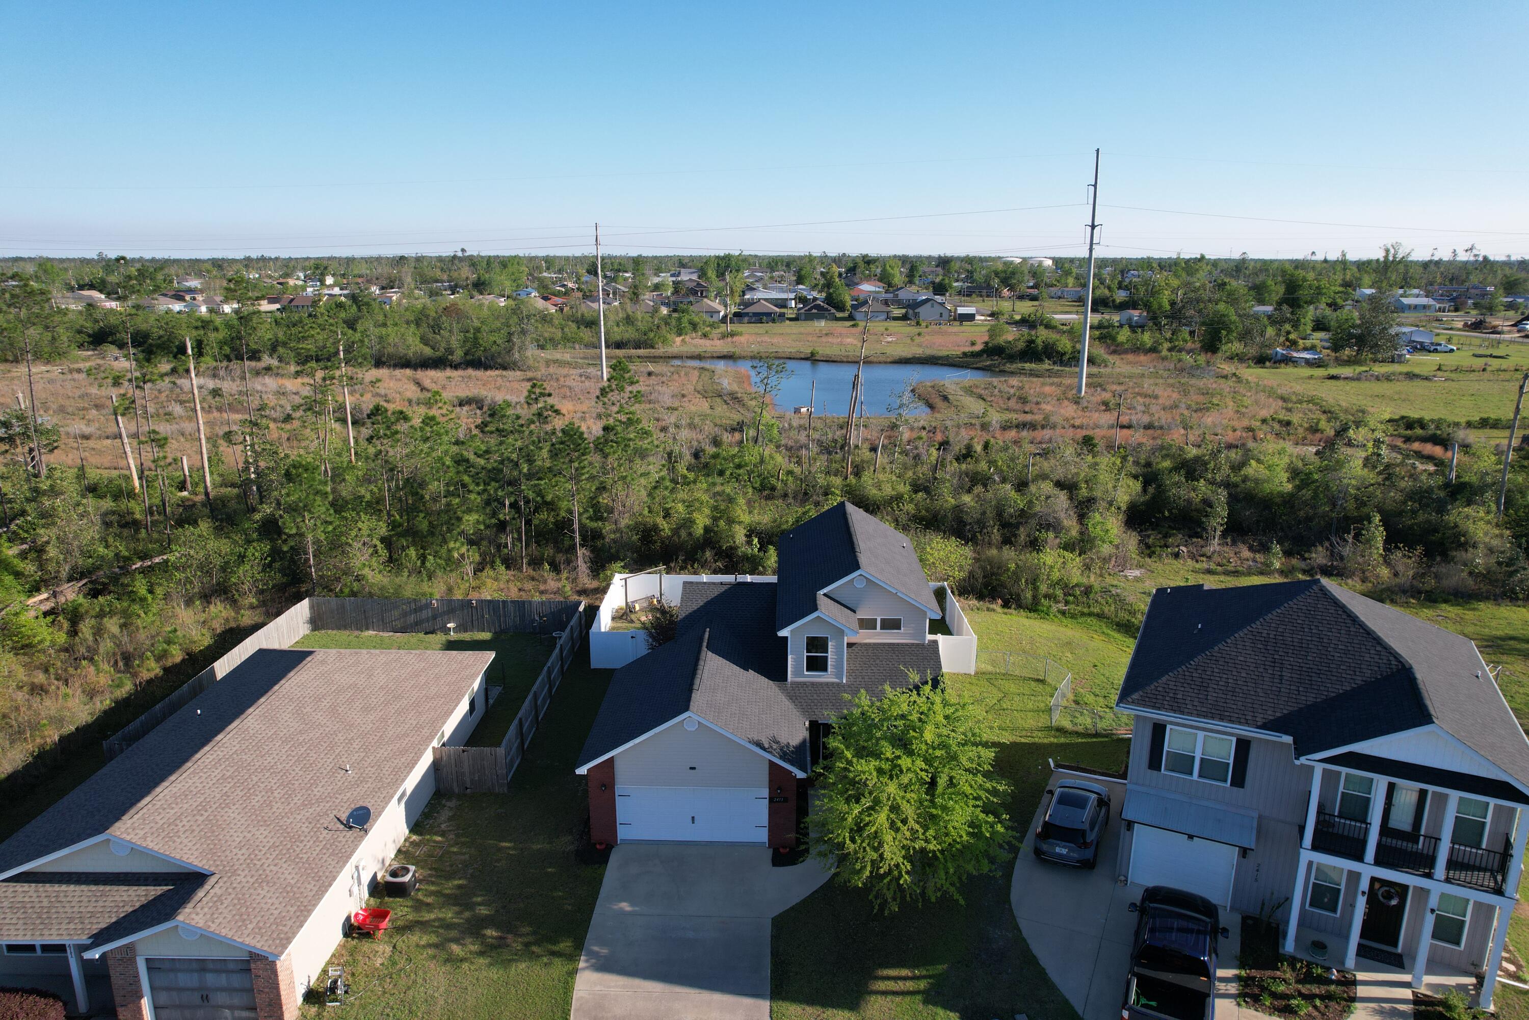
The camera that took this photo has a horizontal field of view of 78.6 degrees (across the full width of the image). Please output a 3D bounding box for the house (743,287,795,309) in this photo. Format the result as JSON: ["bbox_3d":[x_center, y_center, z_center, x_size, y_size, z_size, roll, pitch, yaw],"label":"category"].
[{"bbox_3d":[1.800,-75.825,335.380,18.200,6.400,10.500,0,15,1],"label":"house"}]

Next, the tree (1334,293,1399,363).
[{"bbox_3d":[109.769,-33.361,170.191,10.500,12.000,10.500,0,15,0],"label":"tree"}]

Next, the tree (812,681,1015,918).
[{"bbox_3d":[4.350,8.290,27.670,6.000,6.600,6.000,0,15,0],"label":"tree"}]

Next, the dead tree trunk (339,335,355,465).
[{"bbox_3d":[-36.500,-9.261,81.755,0.500,11.900,0.500,0,15,0],"label":"dead tree trunk"}]

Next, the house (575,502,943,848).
[{"bbox_3d":[0.480,5.311,36.963,12.350,7.450,16.300,0,15,1],"label":"house"}]

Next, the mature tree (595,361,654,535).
[{"bbox_3d":[-9.334,-3.956,62.152,4.100,11.900,4.100,0,15,0],"label":"mature tree"}]

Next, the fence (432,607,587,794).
[{"bbox_3d":[-10.457,7.303,40.140,2.900,1.770,14.600,0,15,0],"label":"fence"}]

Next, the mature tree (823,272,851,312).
[{"bbox_3d":[23.200,-69.636,300.269,9.300,13.000,9.200,0,15,0],"label":"mature tree"}]

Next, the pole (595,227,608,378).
[{"bbox_3d":[-24.070,-30.331,137.885,1.100,22.900,1.000,0,15,0],"label":"pole"}]

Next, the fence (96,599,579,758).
[{"bbox_3d":[-17.007,7.041,41.003,15.800,1.800,13.200,0,15,0],"label":"fence"}]

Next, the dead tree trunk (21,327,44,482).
[{"bbox_3d":[-59.700,-8.326,76.827,1.200,12.700,1.100,0,15,0],"label":"dead tree trunk"}]

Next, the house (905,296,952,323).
[{"bbox_3d":[48.250,-58.785,273.690,10.600,6.100,14.500,0,15,1],"label":"house"}]

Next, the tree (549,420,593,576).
[{"bbox_3d":[-11.206,-0.537,54.171,2.700,9.500,2.700,0,15,0],"label":"tree"}]

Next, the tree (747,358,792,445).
[{"bbox_3d":[0.480,-9.727,88.574,4.200,9.200,4.000,0,15,0],"label":"tree"}]

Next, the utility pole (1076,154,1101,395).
[{"bbox_3d":[42.430,-30.461,122.076,2.200,31.600,1.300,0,15,0],"label":"utility pole"}]

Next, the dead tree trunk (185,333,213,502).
[{"bbox_3d":[-41.400,-6.104,68.519,0.550,12.800,0.550,0,15,0],"label":"dead tree trunk"}]

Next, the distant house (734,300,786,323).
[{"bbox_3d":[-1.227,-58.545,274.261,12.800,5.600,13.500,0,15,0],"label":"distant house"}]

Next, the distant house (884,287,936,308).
[{"bbox_3d":[54.132,-79.044,348.468,19.000,6.200,12.500,0,15,0],"label":"distant house"}]

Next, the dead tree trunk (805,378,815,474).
[{"bbox_3d":[4.007,-6.912,79.689,0.600,8.400,0.500,0,15,0],"label":"dead tree trunk"}]

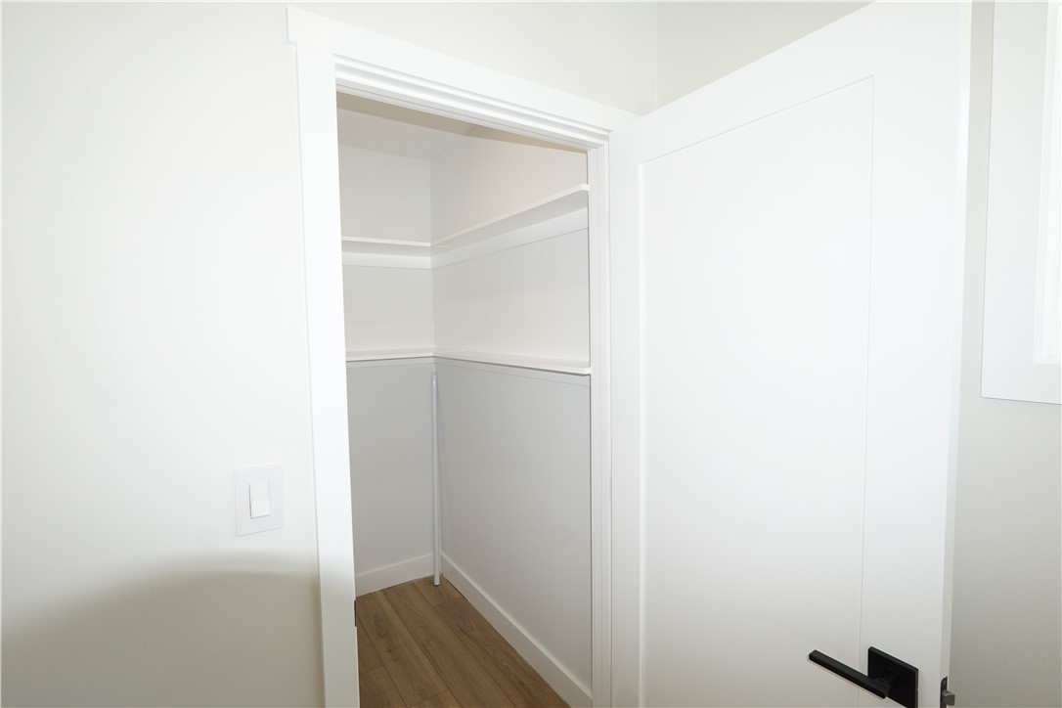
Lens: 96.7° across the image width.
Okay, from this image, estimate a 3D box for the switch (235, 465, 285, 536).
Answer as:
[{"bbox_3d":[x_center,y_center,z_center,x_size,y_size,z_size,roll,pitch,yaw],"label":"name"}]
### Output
[{"bbox_3d":[-0.508,0.273,0.885,0.076,0.121,0.012,-3,4,-33],"label":"switch"}]

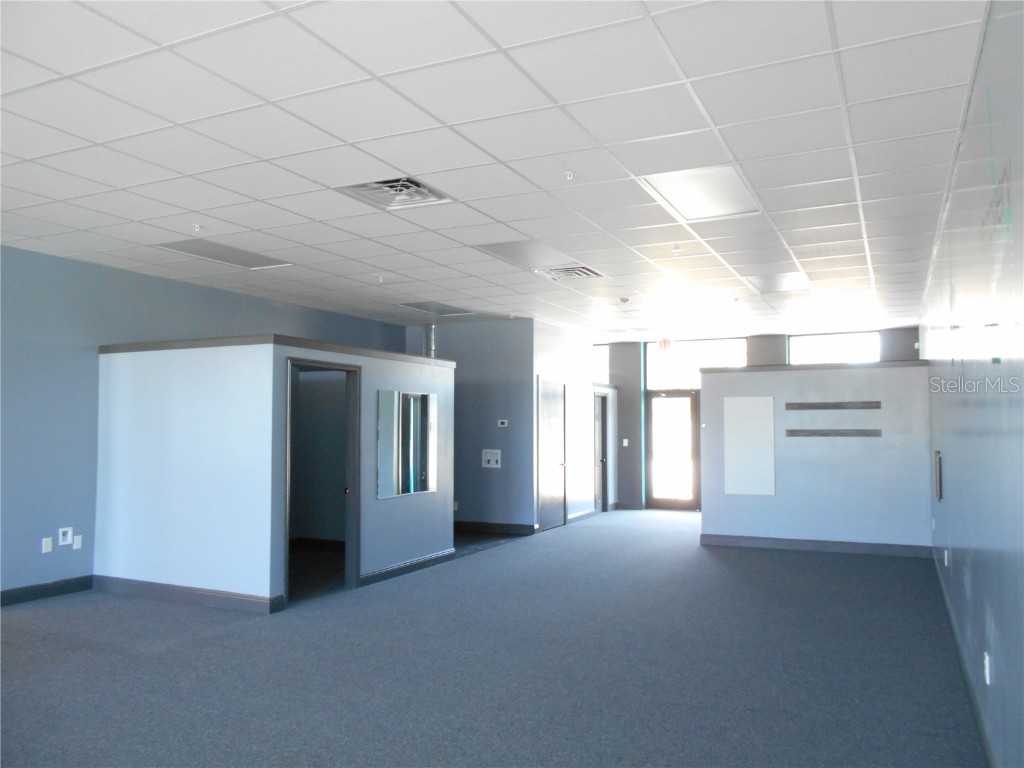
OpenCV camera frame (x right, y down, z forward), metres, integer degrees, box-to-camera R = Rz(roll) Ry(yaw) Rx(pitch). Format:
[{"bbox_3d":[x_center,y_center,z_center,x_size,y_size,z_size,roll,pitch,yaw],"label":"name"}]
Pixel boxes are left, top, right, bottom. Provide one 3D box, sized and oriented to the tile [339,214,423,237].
[{"bbox_3d":[-1.039,-1.221,5.911,0.600,0.020,0.600,-1,-3,26],"label":"tile"}]

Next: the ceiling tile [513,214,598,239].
[{"bbox_3d":[0.331,-1.233,5.984,0.605,0.020,0.605,-1,-3,26],"label":"ceiling tile"}]

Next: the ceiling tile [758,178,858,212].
[{"bbox_3d":[1.963,-1.250,5.114,0.600,0.020,0.600,-1,-3,26],"label":"ceiling tile"}]

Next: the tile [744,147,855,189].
[{"bbox_3d":[1.720,-1.285,4.598,0.605,0.020,0.605,-1,-3,26],"label":"tile"}]

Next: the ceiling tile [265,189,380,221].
[{"bbox_3d":[-1.306,-1.245,5.361,0.600,0.020,0.600,-1,-3,26],"label":"ceiling tile"}]

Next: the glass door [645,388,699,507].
[{"bbox_3d":[3.001,1.234,14.379,1.029,2.246,0.060,-1,-3,26],"label":"glass door"}]

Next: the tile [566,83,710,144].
[{"bbox_3d":[0.623,-1.319,3.762,0.600,0.020,0.600,-1,-3,26],"label":"tile"}]

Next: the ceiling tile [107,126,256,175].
[{"bbox_3d":[-1.831,-1.301,4.292,0.600,0.020,0.600,-1,-3,26],"label":"ceiling tile"}]

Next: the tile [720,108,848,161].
[{"bbox_3d":[1.441,-1.308,4.053,0.605,0.020,0.605,-1,-3,26],"label":"tile"}]

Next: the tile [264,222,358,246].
[{"bbox_3d":[-1.593,-1.206,6.163,0.600,0.020,0.600,-1,-3,26],"label":"tile"}]

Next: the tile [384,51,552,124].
[{"bbox_3d":[-0.187,-1.340,3.501,0.605,0.020,0.605,-1,-3,26],"label":"tile"}]

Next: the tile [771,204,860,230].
[{"bbox_3d":[2.262,-1.245,5.735,0.605,0.020,0.605,-1,-3,26],"label":"tile"}]

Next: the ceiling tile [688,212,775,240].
[{"bbox_3d":[1.707,-1.233,6.003,0.605,0.020,0.605,-1,-3,26],"label":"ceiling tile"}]

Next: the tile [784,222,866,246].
[{"bbox_3d":[2.492,-1.197,6.193,0.600,0.020,0.600,-1,-3,26],"label":"tile"}]

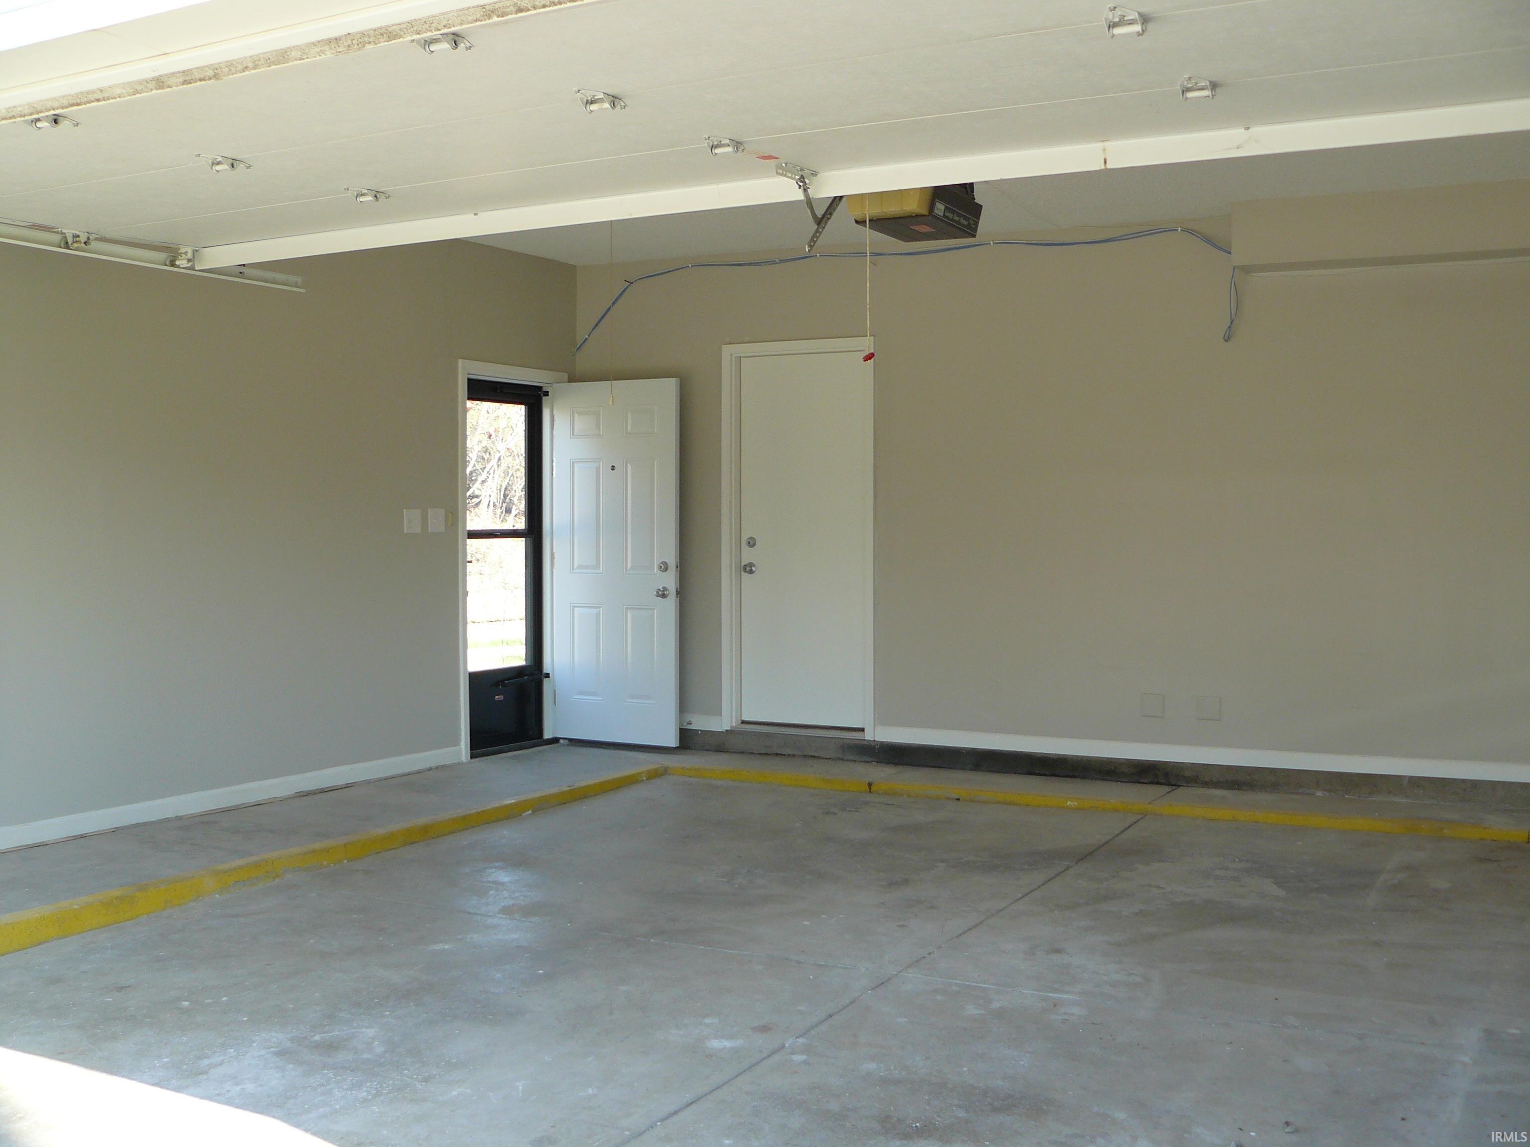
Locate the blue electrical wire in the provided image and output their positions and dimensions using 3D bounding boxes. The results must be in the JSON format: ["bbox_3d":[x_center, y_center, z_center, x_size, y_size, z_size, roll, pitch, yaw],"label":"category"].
[{"bbox_3d":[0.559,-1.389,8.356,3.770,0.565,0.050,1,1,28],"label":"blue electrical wire"}]

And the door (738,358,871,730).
[{"bbox_3d":[0.220,-0.190,8.696,0.813,2.040,0.045,1,1,28],"label":"door"}]

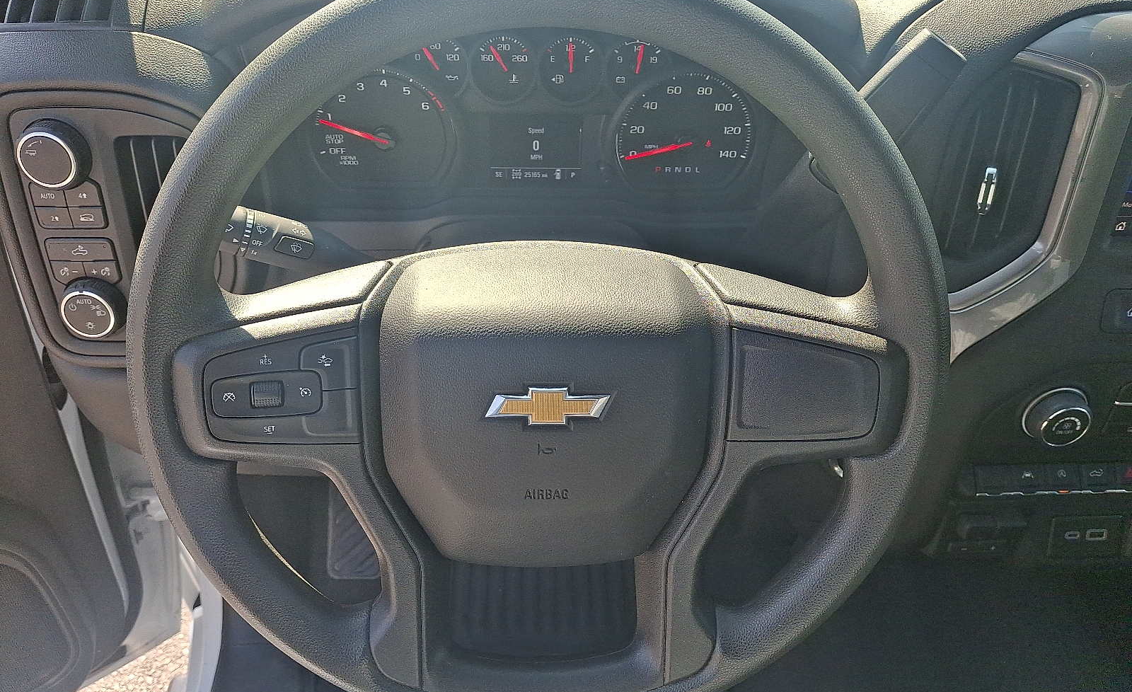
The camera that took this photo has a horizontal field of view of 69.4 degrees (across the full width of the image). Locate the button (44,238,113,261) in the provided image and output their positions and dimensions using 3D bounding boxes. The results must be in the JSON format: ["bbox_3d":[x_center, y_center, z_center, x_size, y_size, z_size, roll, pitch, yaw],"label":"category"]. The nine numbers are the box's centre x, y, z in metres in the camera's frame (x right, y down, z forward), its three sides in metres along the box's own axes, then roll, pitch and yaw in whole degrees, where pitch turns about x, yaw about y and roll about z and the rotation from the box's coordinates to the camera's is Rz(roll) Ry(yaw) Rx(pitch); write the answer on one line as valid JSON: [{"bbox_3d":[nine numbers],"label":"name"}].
[{"bbox_3d":[-0.344,-0.070,0.583,0.045,0.017,0.008,0,26,-2],"label":"button"}]

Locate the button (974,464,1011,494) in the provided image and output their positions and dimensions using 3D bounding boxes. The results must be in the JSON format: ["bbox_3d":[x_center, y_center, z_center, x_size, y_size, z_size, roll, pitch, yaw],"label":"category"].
[{"bbox_3d":[0.308,0.096,0.592,0.025,0.021,0.009,0,-3,-2],"label":"button"}]

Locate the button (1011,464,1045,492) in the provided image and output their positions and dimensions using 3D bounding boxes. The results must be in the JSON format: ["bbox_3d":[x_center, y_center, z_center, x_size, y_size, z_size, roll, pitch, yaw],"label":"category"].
[{"bbox_3d":[0.334,0.096,0.592,0.025,0.020,0.009,0,-3,-2],"label":"button"}]

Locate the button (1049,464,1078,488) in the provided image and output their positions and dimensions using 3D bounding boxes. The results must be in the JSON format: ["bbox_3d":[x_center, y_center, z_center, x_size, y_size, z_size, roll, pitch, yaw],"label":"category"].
[{"bbox_3d":[0.359,0.095,0.592,0.024,0.018,0.009,0,-3,-2],"label":"button"}]

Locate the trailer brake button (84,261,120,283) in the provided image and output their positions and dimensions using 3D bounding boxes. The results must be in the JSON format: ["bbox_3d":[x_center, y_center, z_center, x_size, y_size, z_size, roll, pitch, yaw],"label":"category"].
[{"bbox_3d":[-0.333,-0.055,0.591,0.024,0.018,0.008,0,26,-2],"label":"trailer brake button"}]

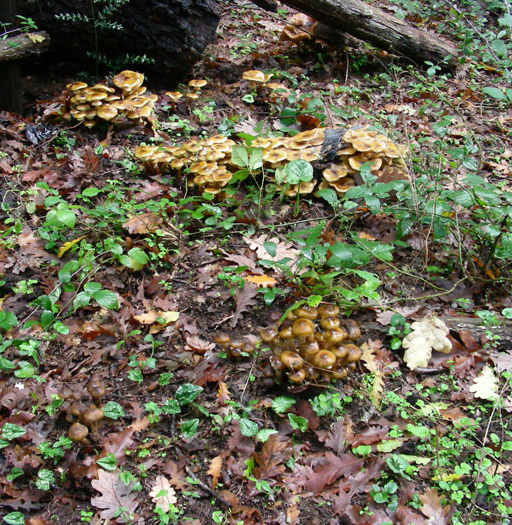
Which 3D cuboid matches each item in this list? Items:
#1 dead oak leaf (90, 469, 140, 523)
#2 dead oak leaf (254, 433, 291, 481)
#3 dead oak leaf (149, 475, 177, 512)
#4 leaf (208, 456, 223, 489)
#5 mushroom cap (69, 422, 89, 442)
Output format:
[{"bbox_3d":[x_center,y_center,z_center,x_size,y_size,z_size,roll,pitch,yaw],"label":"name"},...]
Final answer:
[{"bbox_3d":[-0.212,0.345,1.149,0.067,0.020,0.118,-16,33,-29],"label":"dead oak leaf"},{"bbox_3d":[0.025,0.303,1.229,0.055,0.030,0.085,10,44,8],"label":"dead oak leaf"},{"bbox_3d":[-0.140,0.344,1.157,0.040,0.015,0.074,-4,29,-10],"label":"dead oak leaf"},{"bbox_3d":[-0.068,0.351,1.294,0.026,0.013,0.062,3,42,3],"label":"leaf"},{"bbox_3d":[-0.289,0.276,1.250,0.032,0.017,0.032,1,27,-1],"label":"mushroom cap"}]

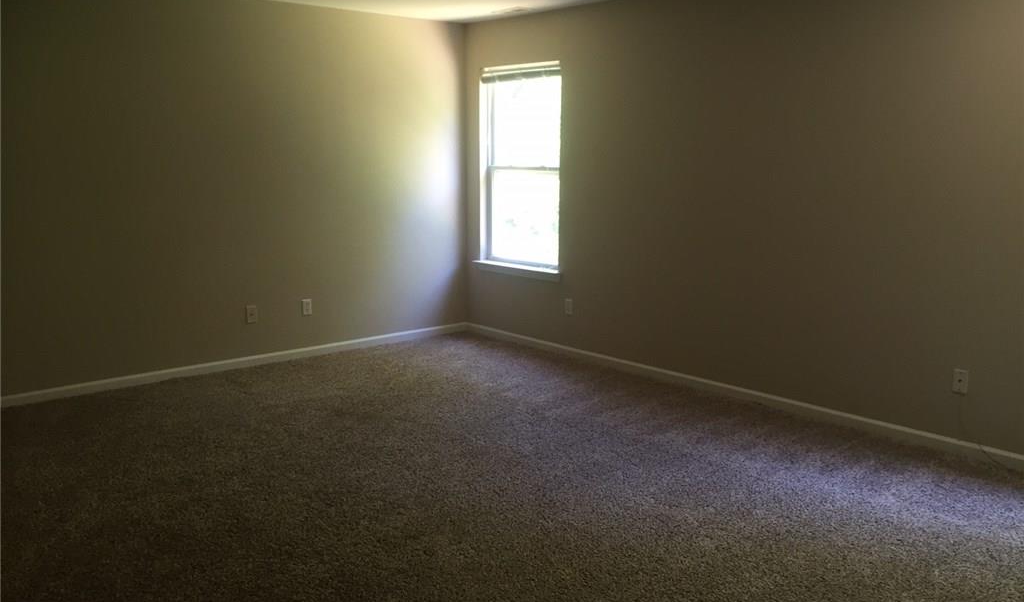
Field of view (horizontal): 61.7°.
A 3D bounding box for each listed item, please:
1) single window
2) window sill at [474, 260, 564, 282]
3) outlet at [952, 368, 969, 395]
[{"bbox_3d":[0.081,-0.996,6.427,0.090,1.490,0.895,-8,13,-40],"label":"single window"},{"bbox_3d":[0.051,-0.241,6.556,0.105,0.067,1.010,-8,13,-40],"label":"window sill"},{"bbox_3d":[2.170,0.396,4.153,0.010,0.115,0.071,-8,13,-40],"label":"outlet"}]

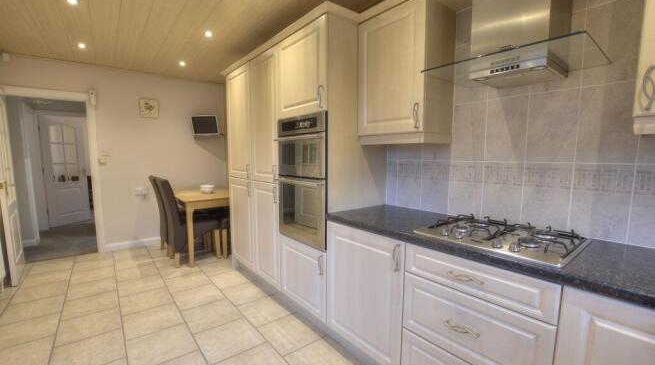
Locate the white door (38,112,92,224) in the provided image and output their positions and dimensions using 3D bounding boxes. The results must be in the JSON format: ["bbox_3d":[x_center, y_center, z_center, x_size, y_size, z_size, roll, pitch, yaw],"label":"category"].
[{"bbox_3d":[-4.983,-0.188,5.232,0.044,1.980,0.767,1,5,6],"label":"white door"}]

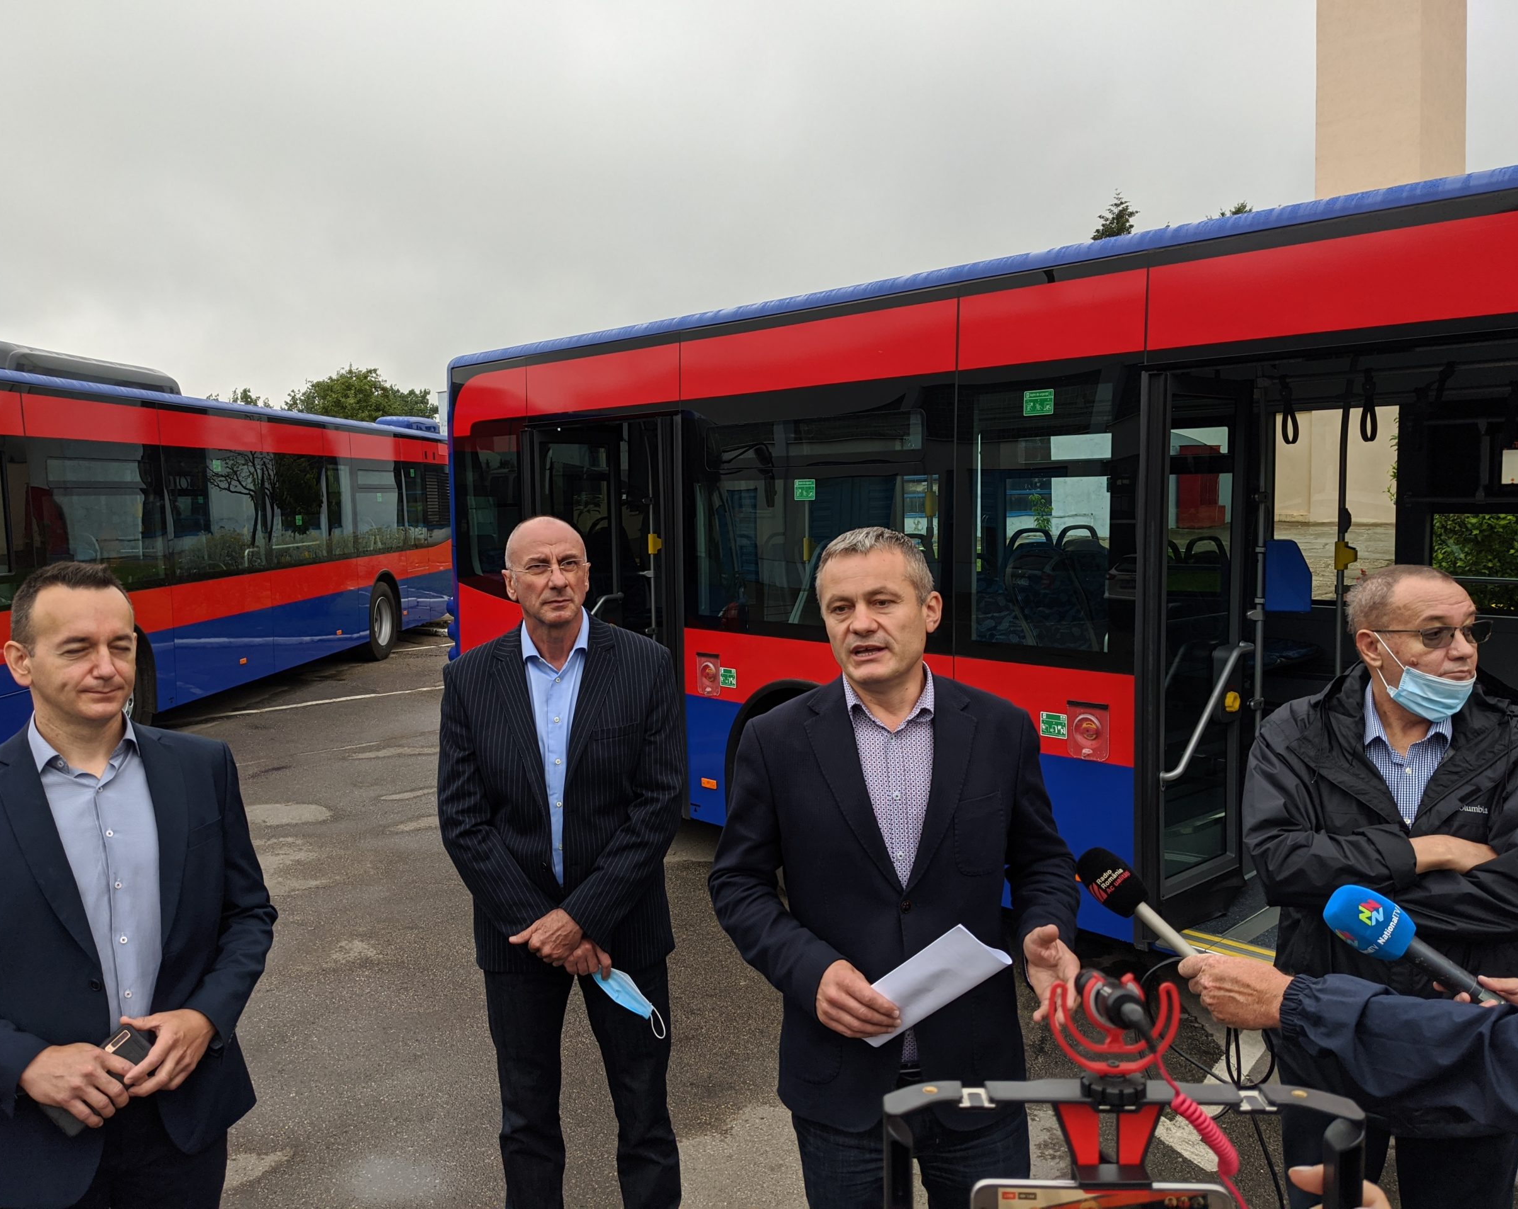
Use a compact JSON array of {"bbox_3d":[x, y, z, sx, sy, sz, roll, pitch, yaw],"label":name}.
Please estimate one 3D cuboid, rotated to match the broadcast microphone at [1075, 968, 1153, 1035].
[{"bbox_3d":[0.205,0.230,0.733,0.022,0.022,0.085,0,-5,0],"label":"broadcast microphone"}]

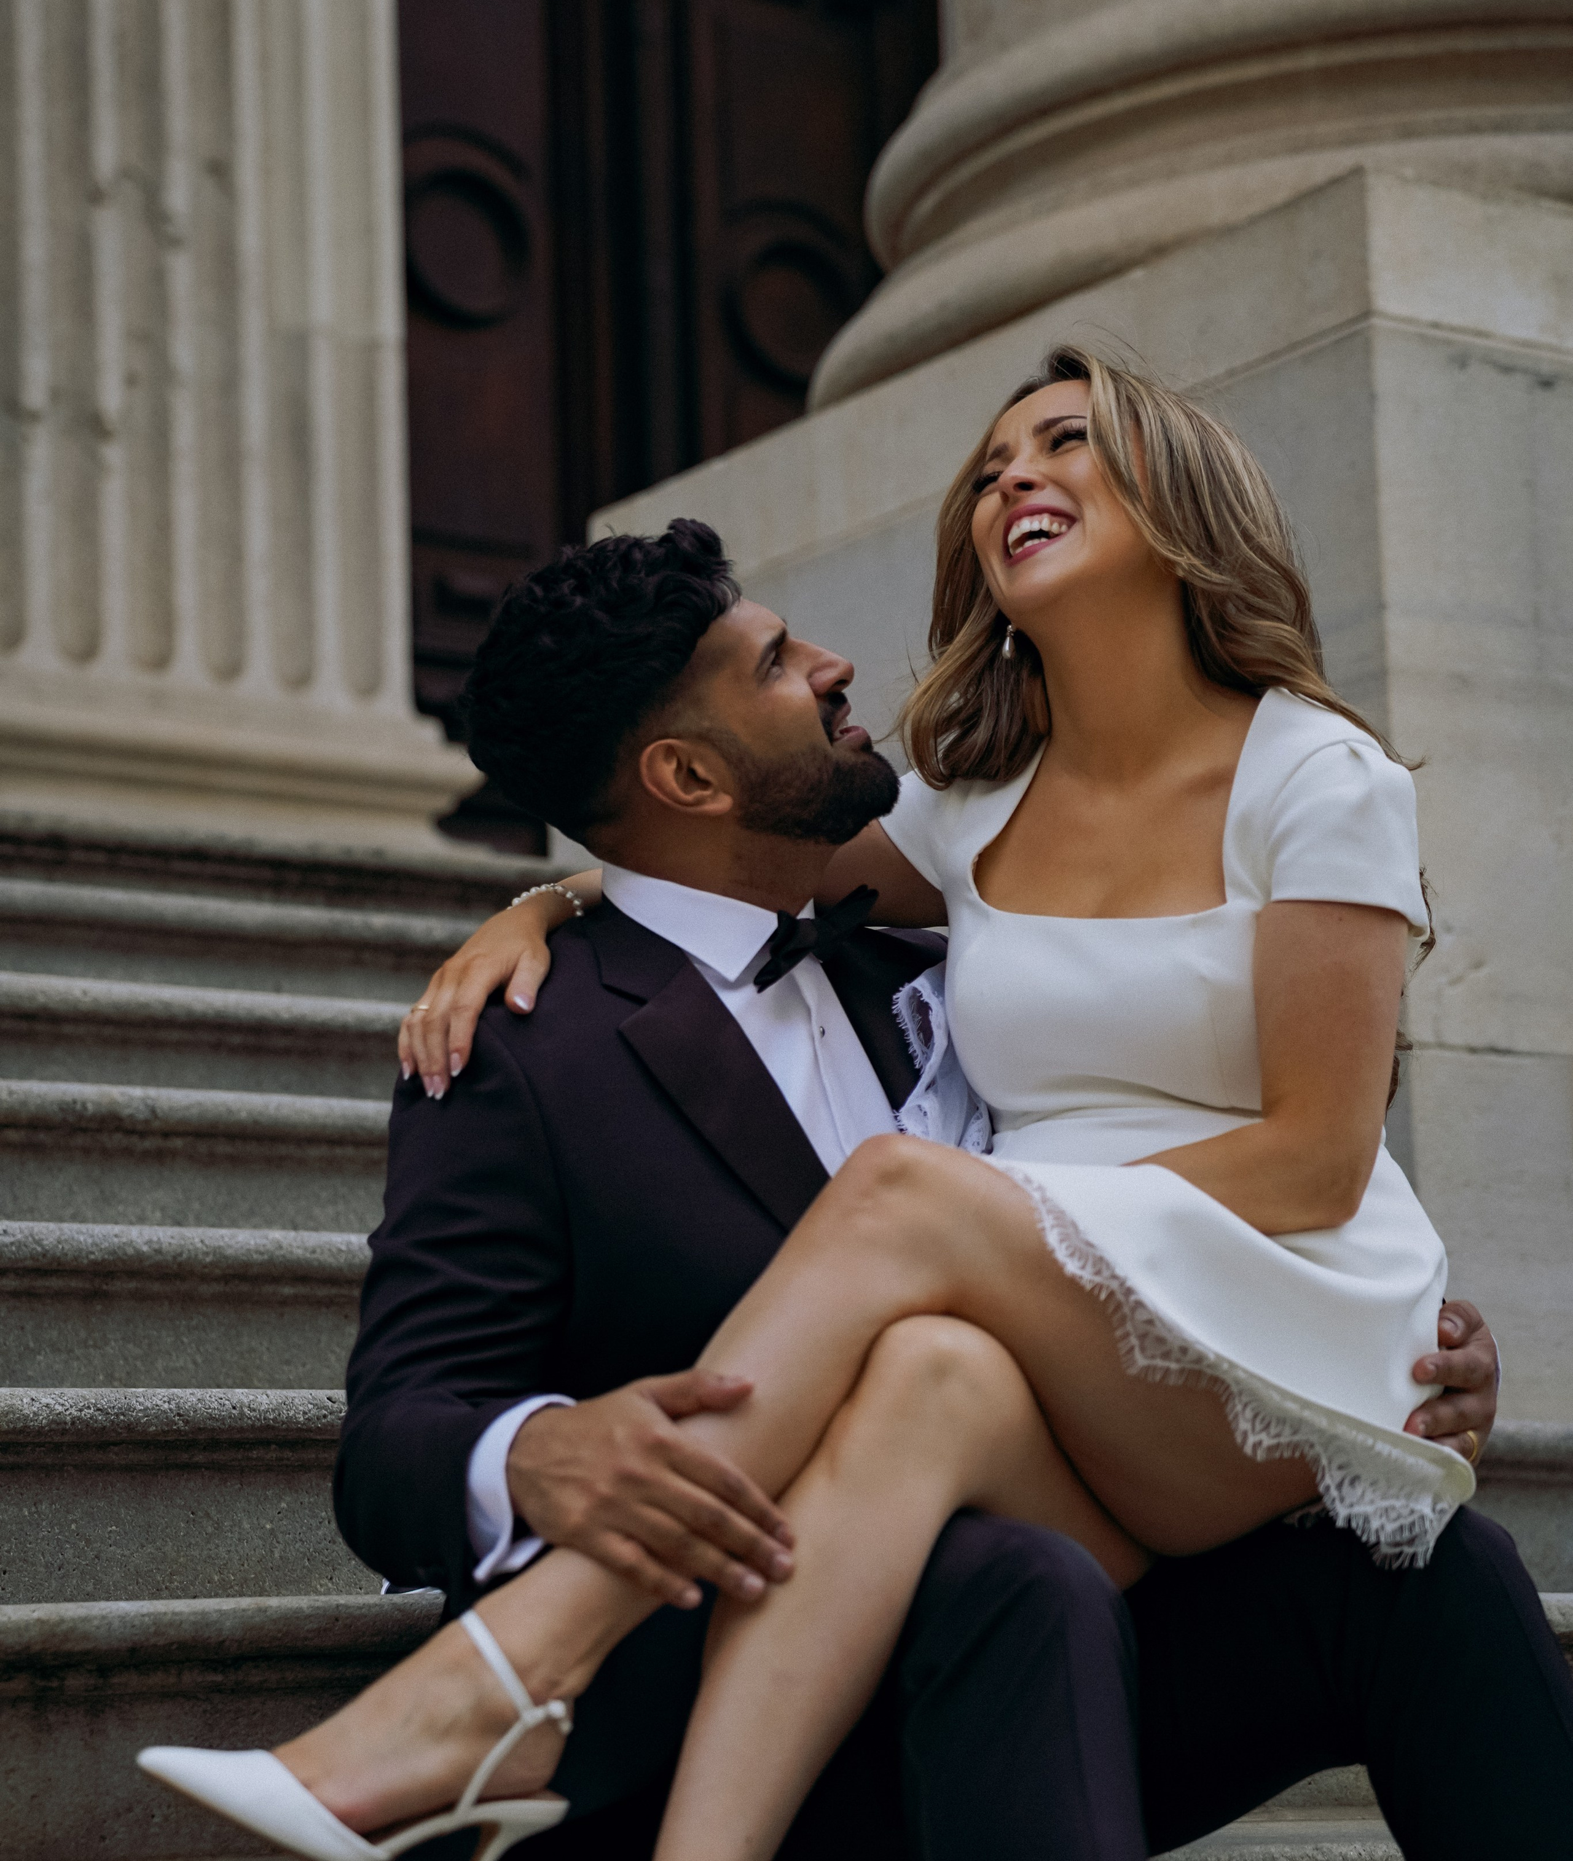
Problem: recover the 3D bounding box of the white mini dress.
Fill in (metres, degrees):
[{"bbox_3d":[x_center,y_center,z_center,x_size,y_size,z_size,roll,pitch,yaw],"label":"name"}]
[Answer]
[{"bbox_3d":[0.235,0.122,2.920,0.410,0.560,0.340,-8,-11,35],"label":"white mini dress"}]

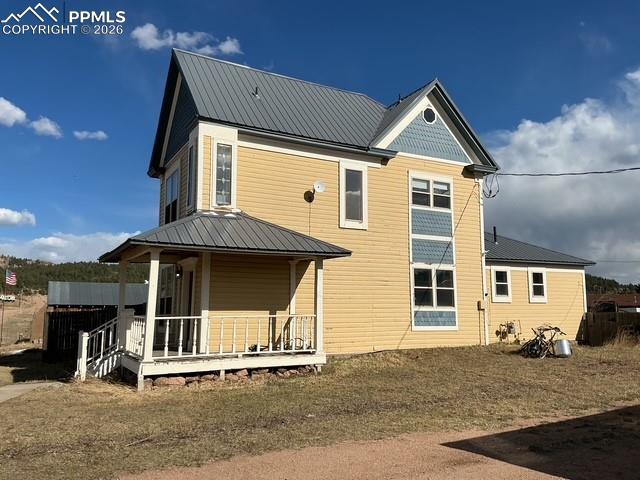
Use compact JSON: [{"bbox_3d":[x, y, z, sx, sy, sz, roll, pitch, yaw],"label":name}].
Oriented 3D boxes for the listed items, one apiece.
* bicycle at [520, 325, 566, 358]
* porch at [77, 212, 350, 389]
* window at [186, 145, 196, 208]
[{"bbox_3d":[6.836,3.104,16.400,1.550,1.020,0.580,4,-8,-29],"label":"bicycle"},{"bbox_3d":[-2.847,1.358,13.798,5.897,4.222,4.411,4,-8,-29],"label":"porch"},{"bbox_3d":[-3.430,-1.720,14.345,0.100,1.720,0.740,4,-8,-29],"label":"window"}]

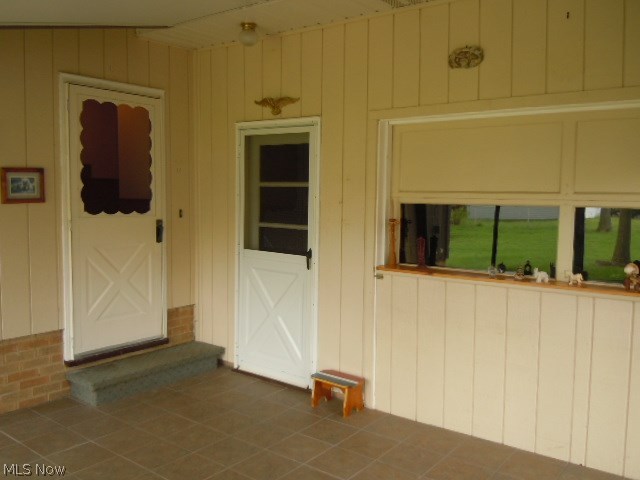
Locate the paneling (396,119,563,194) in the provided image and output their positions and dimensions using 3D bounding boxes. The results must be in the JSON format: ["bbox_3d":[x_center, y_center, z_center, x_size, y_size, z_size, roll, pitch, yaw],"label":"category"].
[{"bbox_3d":[1.028,-0.529,3.686,1.090,0.425,0.030,4,5,36],"label":"paneling"}]

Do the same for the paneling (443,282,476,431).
[{"bbox_3d":[0.931,0.785,3.695,0.203,1.002,0.025,4,5,36],"label":"paneling"}]

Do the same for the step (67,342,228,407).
[{"bbox_3d":[-1.410,1.102,4.615,0.440,0.170,1.270,4,5,36],"label":"step"}]

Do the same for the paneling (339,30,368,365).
[{"bbox_3d":[0.254,-0.164,4.106,0.205,2.810,0.020,4,5,36],"label":"paneling"}]

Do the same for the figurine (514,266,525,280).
[{"bbox_3d":[1.238,0.215,3.442,0.060,0.074,0.050,4,5,36],"label":"figurine"}]

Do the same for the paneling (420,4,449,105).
[{"bbox_3d":[0.763,-1.219,3.686,0.206,0.635,0.025,4,5,36],"label":"paneling"}]

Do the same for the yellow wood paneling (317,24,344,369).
[{"bbox_3d":[0.095,-0.191,4.241,0.200,2.797,0.025,4,5,36],"label":"yellow wood paneling"}]

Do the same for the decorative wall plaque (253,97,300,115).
[{"bbox_3d":[-0.348,-1.077,4.453,0.475,0.140,0.040,4,5,36],"label":"decorative wall plaque"}]

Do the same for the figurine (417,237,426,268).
[{"bbox_3d":[0.740,0.089,4.007,0.065,0.230,0.060,4,5,36],"label":"figurine"}]

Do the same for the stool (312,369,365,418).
[{"bbox_3d":[0.129,1.134,4.114,0.360,0.225,0.230,4,5,36],"label":"stool"}]

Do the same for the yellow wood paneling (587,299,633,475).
[{"bbox_3d":[1.646,0.835,3.153,0.196,0.988,0.020,4,5,36],"label":"yellow wood paneling"}]

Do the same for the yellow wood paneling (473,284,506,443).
[{"bbox_3d":[1.097,0.795,3.574,0.205,1.002,0.025,4,5,36],"label":"yellow wood paneling"}]

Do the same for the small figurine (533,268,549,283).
[{"bbox_3d":[1.339,0.214,3.357,0.080,0.090,0.040,4,5,36],"label":"small figurine"}]

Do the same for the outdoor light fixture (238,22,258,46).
[{"bbox_3d":[-0.526,-1.513,4.100,0.140,0.166,0.140,1,4,0],"label":"outdoor light fixture"}]

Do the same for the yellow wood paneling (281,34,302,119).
[{"bbox_3d":[-0.218,-1.280,4.380,0.203,0.651,0.020,4,5,36],"label":"yellow wood paneling"}]

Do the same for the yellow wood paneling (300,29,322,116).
[{"bbox_3d":[-0.055,-1.271,4.280,0.202,0.648,0.025,4,5,36],"label":"yellow wood paneling"}]

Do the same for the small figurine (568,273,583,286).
[{"bbox_3d":[1.547,0.240,3.341,0.077,0.075,0.035,5,6,44],"label":"small figurine"}]

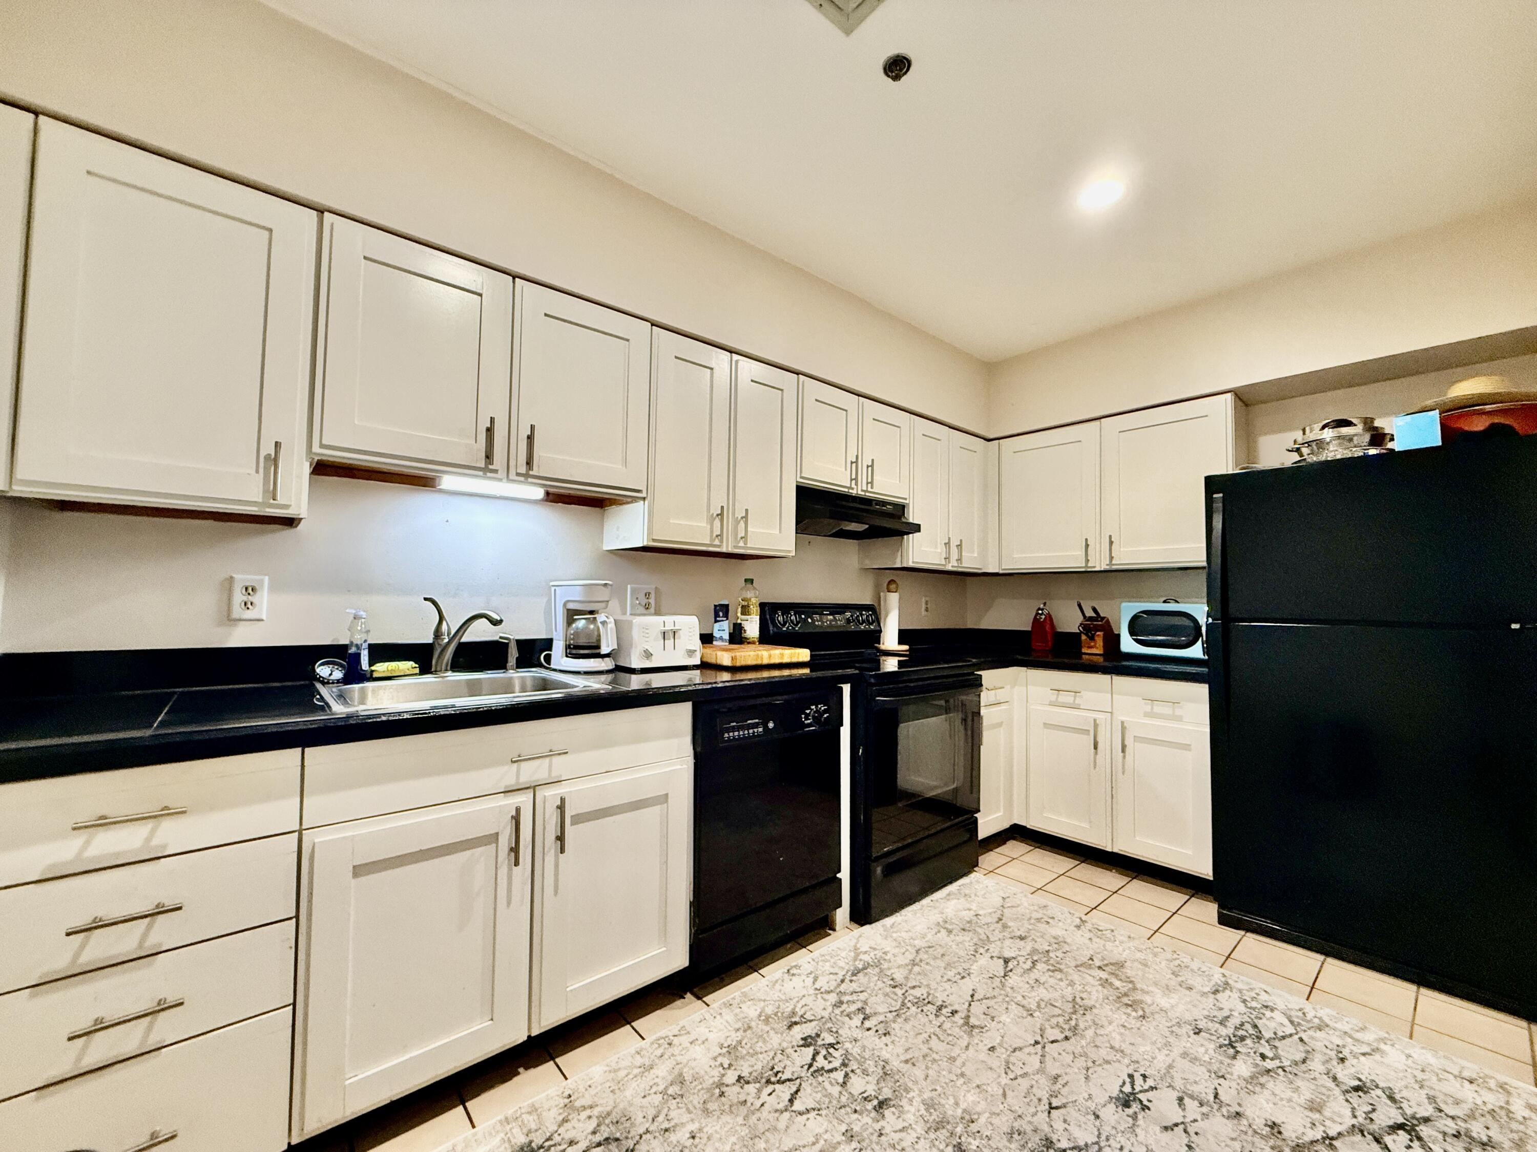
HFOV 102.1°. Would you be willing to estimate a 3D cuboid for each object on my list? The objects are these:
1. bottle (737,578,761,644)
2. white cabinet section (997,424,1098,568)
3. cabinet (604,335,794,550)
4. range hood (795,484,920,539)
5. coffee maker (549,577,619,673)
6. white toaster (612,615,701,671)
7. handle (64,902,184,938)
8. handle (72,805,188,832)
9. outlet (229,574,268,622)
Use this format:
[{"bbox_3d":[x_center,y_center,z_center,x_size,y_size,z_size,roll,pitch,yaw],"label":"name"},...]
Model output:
[{"bbox_3d":[-0.086,0.155,2.651,0.097,0.287,0.097,1,-2,0],"label":"bottle"},{"bbox_3d":[1.605,-0.399,3.413,0.316,0.759,0.531,3,-3,-41],"label":"white cabinet section"},{"bbox_3d":[-0.244,-0.460,2.427,0.681,0.750,0.326,3,-3,-41],"label":"cabinet"},{"bbox_3d":[0.351,-0.285,2.848,0.758,0.156,0.456,3,-3,-41],"label":"range hood"},{"bbox_3d":[-0.612,0.168,2.083,0.240,0.298,0.165,-1,-3,41],"label":"coffee maker"},{"bbox_3d":[-0.420,0.231,2.205,0.284,0.187,0.275,3,-3,-41],"label":"white toaster"},{"bbox_3d":[-1.074,0.571,1.042,0.137,0.013,0.036,3,-3,-41],"label":"handle"},{"bbox_3d":[-1.064,0.402,1.040,0.133,0.014,0.036,3,-3,-41],"label":"handle"},{"bbox_3d":[-1.376,0.059,1.646,0.074,0.118,0.009,3,-3,-41],"label":"outlet"}]

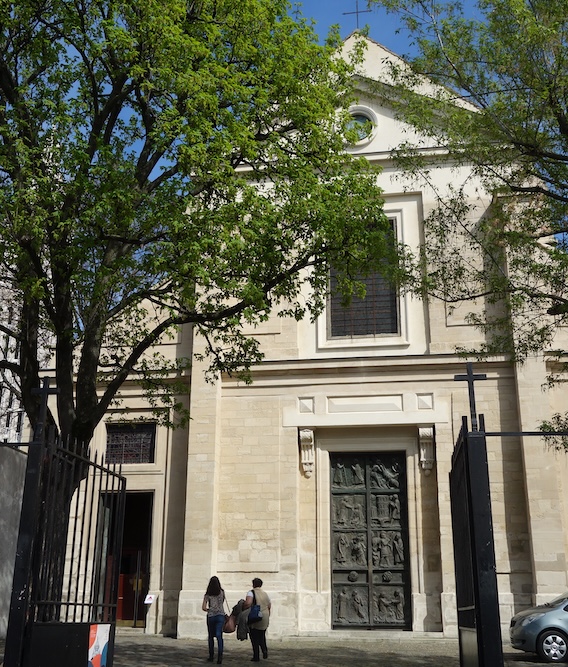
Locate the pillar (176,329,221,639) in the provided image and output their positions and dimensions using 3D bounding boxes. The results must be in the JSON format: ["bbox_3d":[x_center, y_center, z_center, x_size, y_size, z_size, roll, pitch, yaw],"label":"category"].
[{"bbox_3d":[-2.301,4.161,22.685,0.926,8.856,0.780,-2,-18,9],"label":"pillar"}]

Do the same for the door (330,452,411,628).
[{"bbox_3d":[2.407,5.735,21.815,2.164,4.834,0.180,-2,-18,9],"label":"door"}]

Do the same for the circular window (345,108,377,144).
[{"bbox_3d":[2.468,-6.795,25.595,1.250,1.270,0.280,-2,-18,9],"label":"circular window"}]

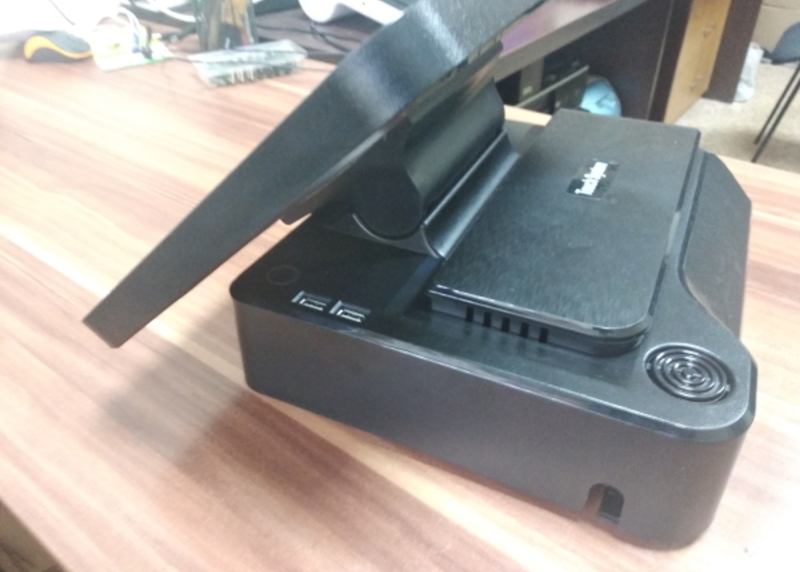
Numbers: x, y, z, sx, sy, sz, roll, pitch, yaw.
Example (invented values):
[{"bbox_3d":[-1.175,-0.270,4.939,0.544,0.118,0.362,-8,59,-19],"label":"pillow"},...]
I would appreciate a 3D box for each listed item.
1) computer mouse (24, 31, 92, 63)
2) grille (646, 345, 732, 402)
[{"bbox_3d":[-0.509,-0.358,0.890,0.099,0.037,0.061,1,37,4],"label":"computer mouse"},{"bbox_3d":[0.122,0.037,0.254,0.034,0.004,0.034,16,42,23],"label":"grille"}]

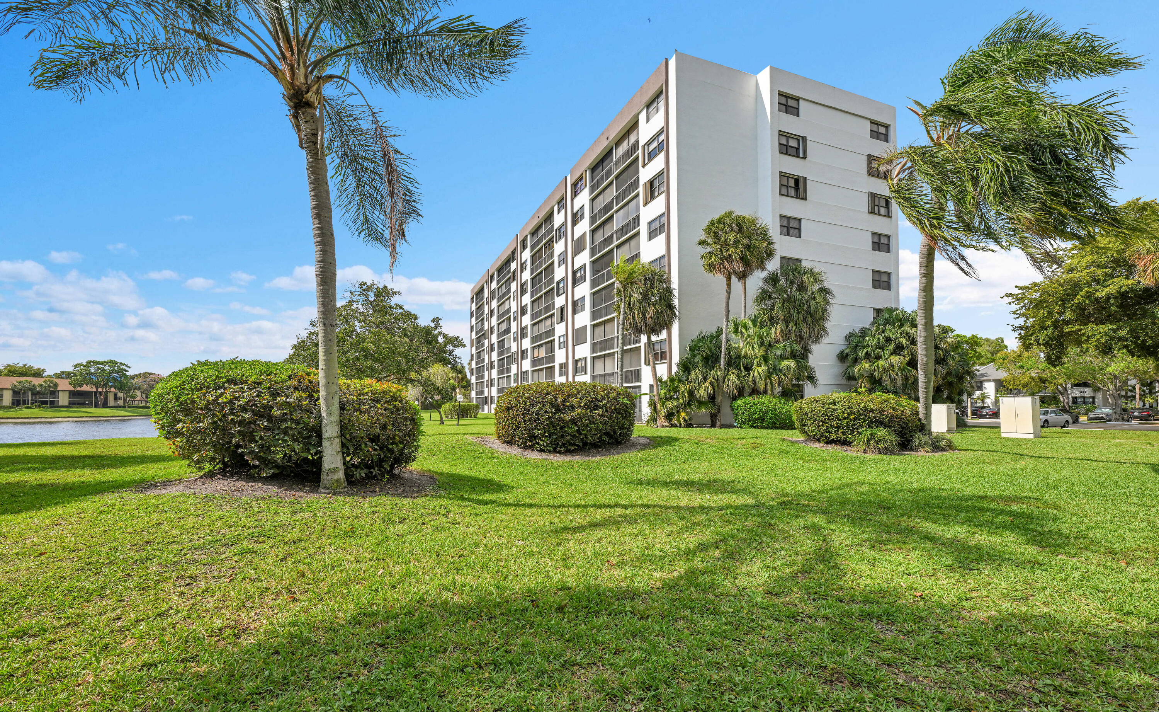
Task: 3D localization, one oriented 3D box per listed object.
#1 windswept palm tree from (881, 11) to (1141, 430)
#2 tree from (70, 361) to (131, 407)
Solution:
[{"bbox_3d":[12.200,-3.600,13.500,5.800,12.200,5.200,-4,-6,42],"label":"windswept palm tree"},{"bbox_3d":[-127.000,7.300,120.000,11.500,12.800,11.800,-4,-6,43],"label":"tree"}]

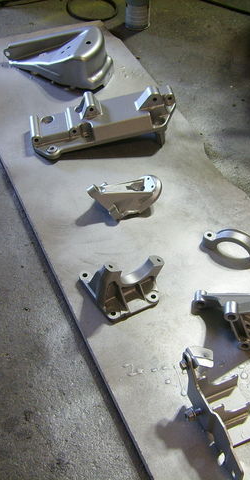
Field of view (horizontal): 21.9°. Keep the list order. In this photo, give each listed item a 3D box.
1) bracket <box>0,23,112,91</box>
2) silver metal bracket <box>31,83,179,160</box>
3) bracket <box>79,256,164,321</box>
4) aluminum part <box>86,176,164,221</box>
[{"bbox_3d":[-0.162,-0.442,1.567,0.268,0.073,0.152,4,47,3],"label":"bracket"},{"bbox_3d":[-0.048,-0.246,1.375,0.303,0.083,0.103,-12,48,-12],"label":"silver metal bracket"},{"bbox_3d":[0.001,0.058,1.095,0.121,0.073,0.116,-20,50,-19],"label":"bracket"},{"bbox_3d":[-0.001,-0.081,1.235,0.142,0.060,0.065,-6,47,-6],"label":"aluminum part"}]

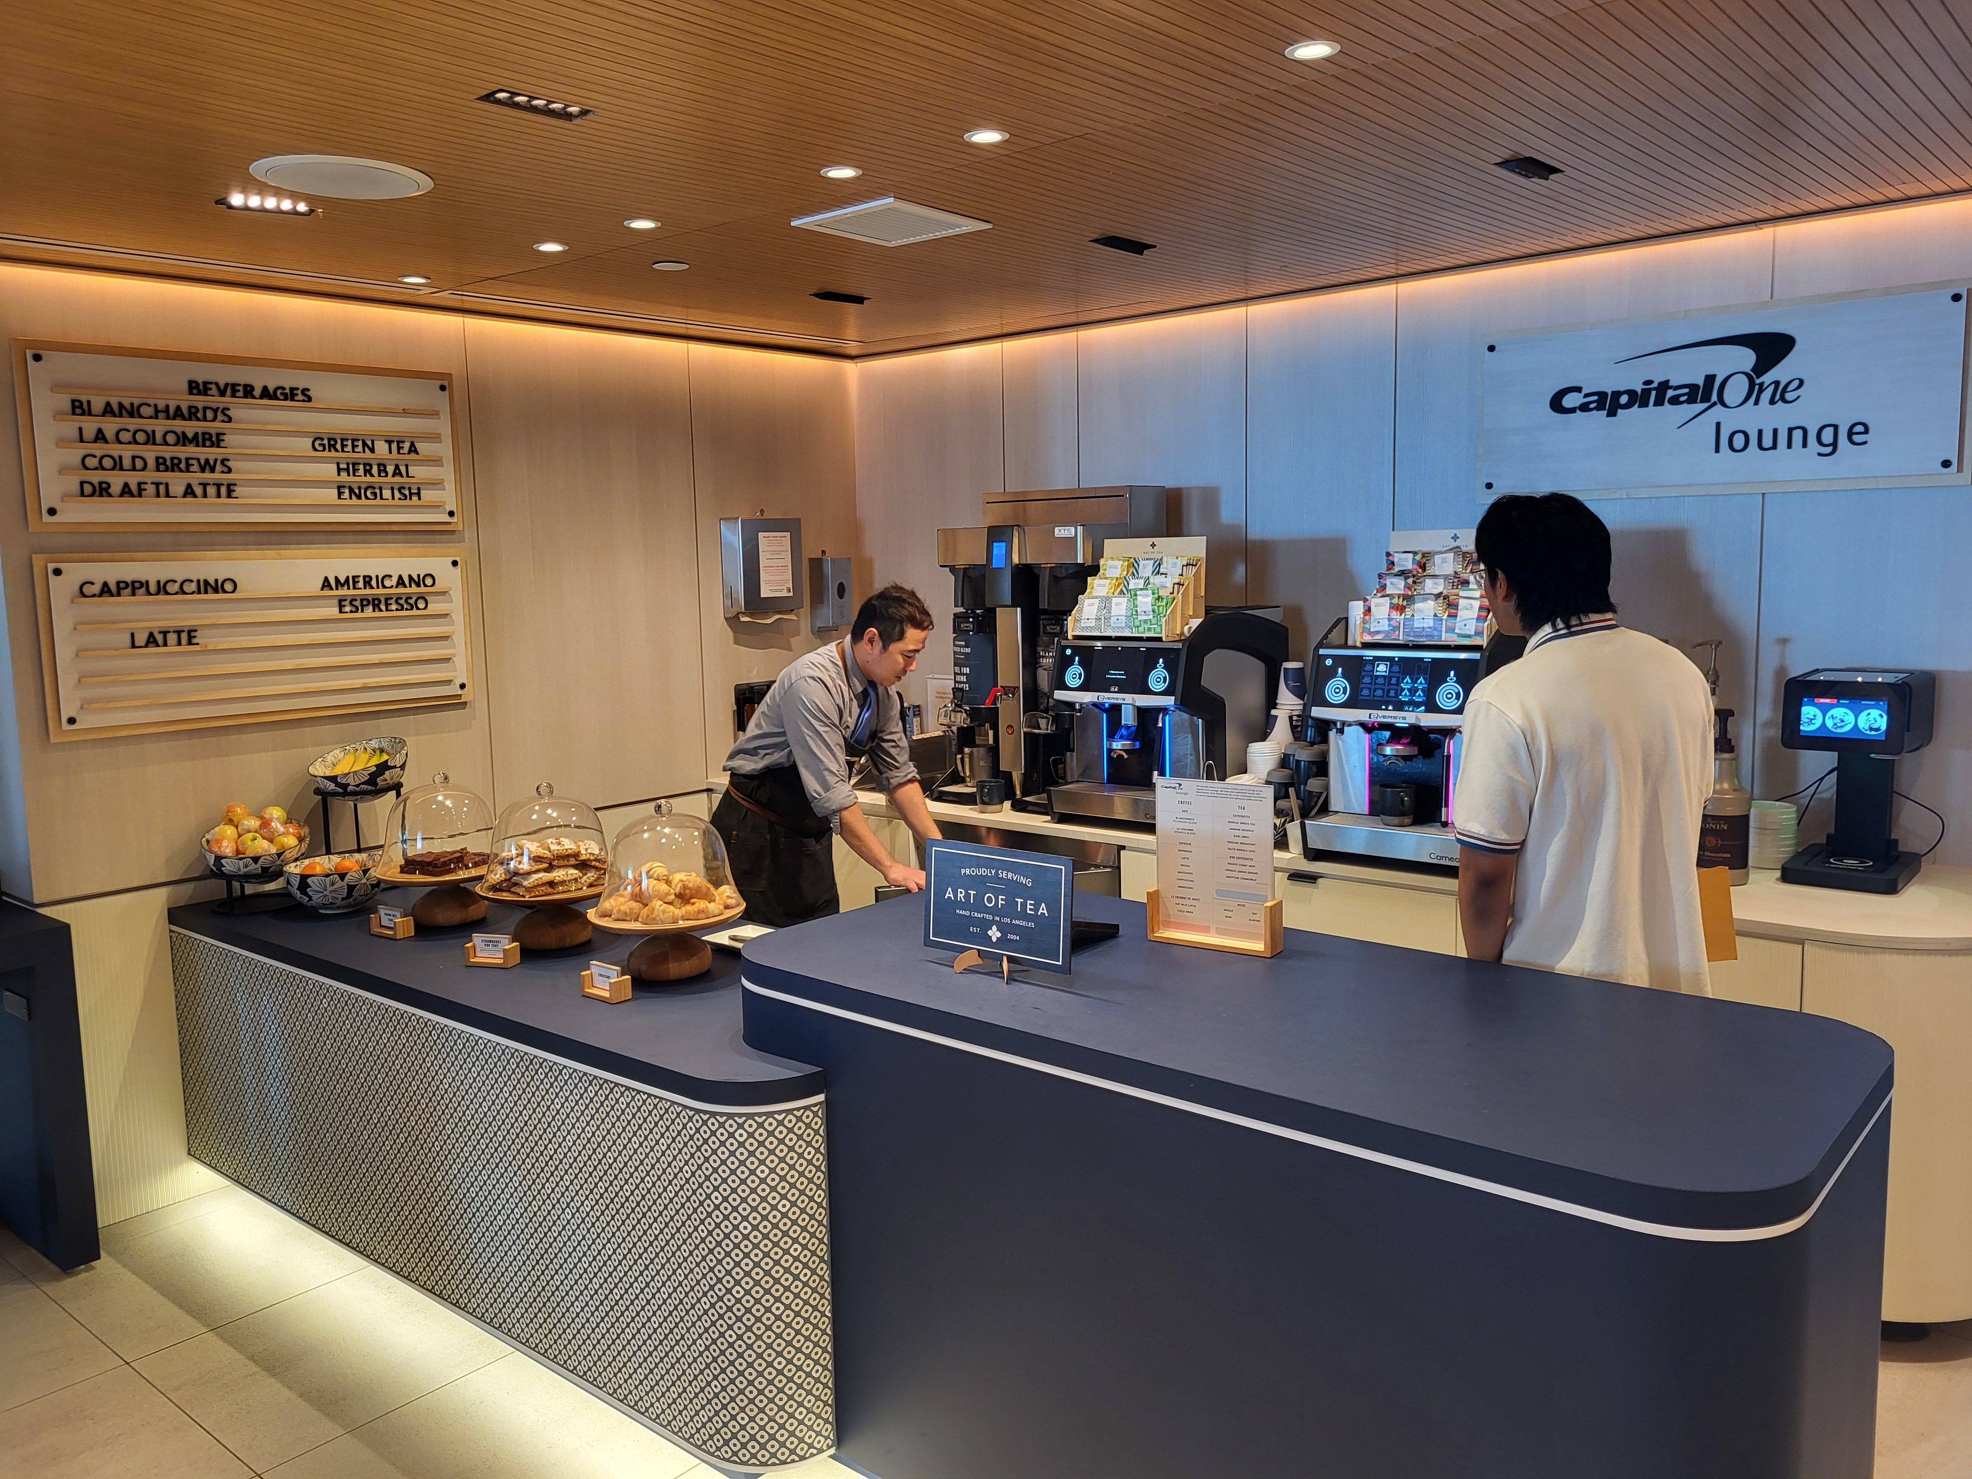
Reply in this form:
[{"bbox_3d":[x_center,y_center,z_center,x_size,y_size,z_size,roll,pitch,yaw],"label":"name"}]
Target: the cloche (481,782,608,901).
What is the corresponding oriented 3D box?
[{"bbox_3d":[-0.946,0.206,3.202,0.272,0.227,0.272,4,9,39],"label":"cloche"}]

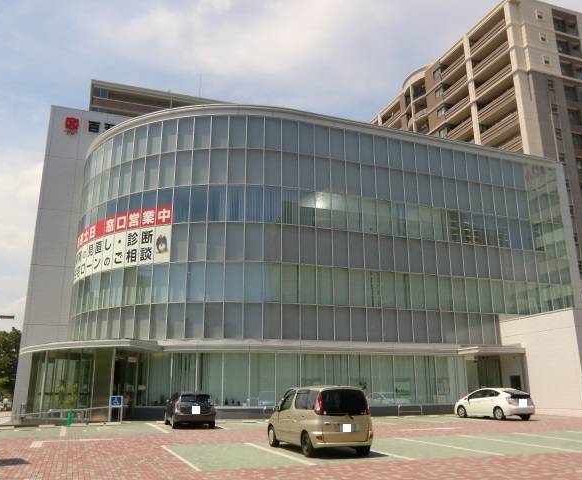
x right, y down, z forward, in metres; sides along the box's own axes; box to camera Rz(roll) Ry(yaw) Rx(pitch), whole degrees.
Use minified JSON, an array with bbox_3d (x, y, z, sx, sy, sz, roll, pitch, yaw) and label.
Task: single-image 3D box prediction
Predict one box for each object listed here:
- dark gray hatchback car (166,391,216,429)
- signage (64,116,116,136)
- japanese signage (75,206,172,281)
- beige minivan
[{"bbox_3d":[-4.225,7.043,22.395,1.700,1.450,4.050,5,-16,-18],"label":"dark gray hatchback car"},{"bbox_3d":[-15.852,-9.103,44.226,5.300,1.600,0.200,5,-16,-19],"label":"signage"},{"bbox_3d":[-10.830,0.468,32.415,10.100,3.280,1.000,-13,-20,38],"label":"japanese signage"},{"bbox_3d":[0.654,4.688,14.210,1.680,1.680,3.860,6,-17,-20],"label":"beige minivan"}]

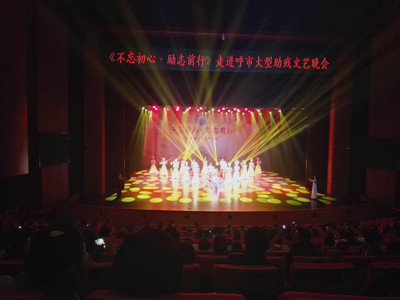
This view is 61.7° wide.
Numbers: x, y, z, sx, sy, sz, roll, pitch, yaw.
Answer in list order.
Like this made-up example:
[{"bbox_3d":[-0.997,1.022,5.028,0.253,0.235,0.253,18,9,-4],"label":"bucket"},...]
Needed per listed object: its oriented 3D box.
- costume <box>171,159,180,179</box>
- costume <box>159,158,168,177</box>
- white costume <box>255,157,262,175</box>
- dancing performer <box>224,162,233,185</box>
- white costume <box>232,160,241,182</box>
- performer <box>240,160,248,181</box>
[{"bbox_3d":[-2.172,1.712,30.200,0.750,1.820,0.600,1,4,0],"label":"costume"},{"bbox_3d":[-3.493,1.698,32.600,0.800,1.770,0.620,1,4,0],"label":"costume"},{"bbox_3d":[6.219,1.674,35.500,0.720,1.740,0.620,0,4,-3],"label":"white costume"},{"bbox_3d":[2.465,1.972,28.000,0.680,1.780,0.600,0,4,-3],"label":"dancing performer"},{"bbox_3d":[3.211,1.791,29.000,0.650,1.830,0.600,0,4,-3],"label":"white costume"},{"bbox_3d":[4.137,1.831,30.600,0.680,1.770,0.600,0,4,-3],"label":"performer"}]

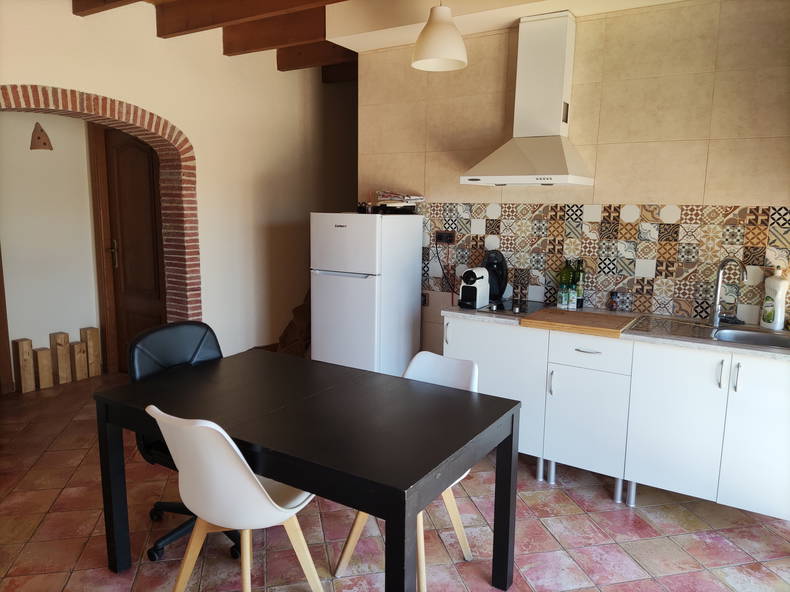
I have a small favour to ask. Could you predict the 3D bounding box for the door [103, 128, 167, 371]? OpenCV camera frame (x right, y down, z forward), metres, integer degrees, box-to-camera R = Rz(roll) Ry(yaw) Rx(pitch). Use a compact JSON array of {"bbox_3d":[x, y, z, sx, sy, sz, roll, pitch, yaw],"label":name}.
[{"bbox_3d":[-2.046,-0.313,4.756,0.725,2.020,0.040,6,11,32],"label":"door"}]

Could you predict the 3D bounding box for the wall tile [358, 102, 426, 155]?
[{"bbox_3d":[-0.019,-1.135,4.020,0.545,0.331,0.010,7,11,33],"label":"wall tile"}]

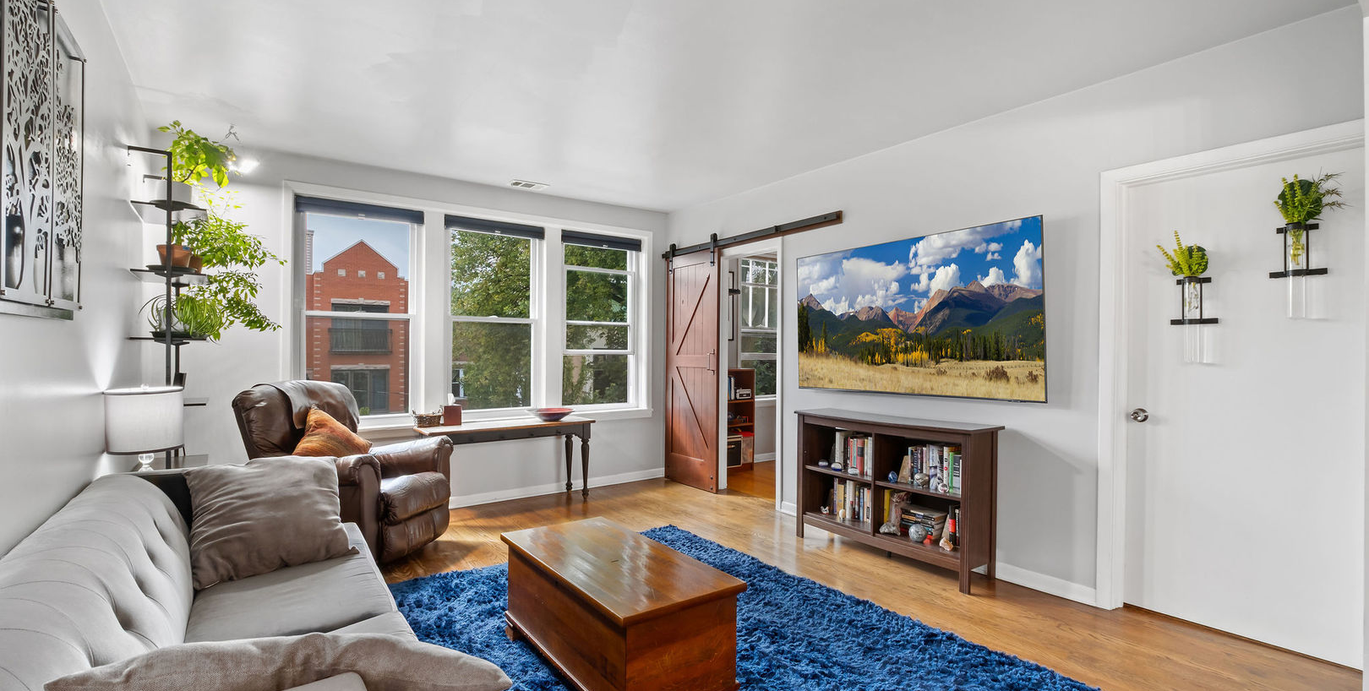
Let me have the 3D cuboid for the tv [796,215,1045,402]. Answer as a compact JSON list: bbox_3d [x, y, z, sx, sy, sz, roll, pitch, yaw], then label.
[{"bbox_3d":[1.353,-0.172,3.788,0.045,0.957,1.674,-1,0,-36],"label":"tv"}]

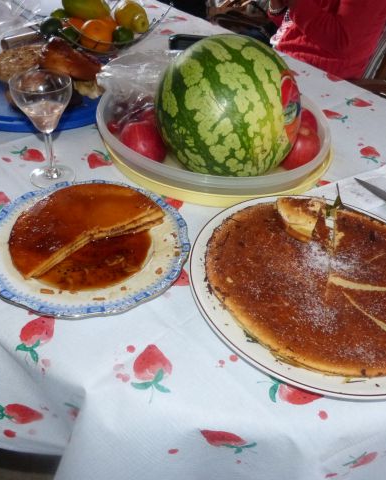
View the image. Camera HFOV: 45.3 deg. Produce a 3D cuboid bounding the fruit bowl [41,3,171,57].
[{"bbox_3d":[-0.194,-0.483,1.022,0.290,0.105,0.290,6,42,0],"label":"fruit bowl"}]

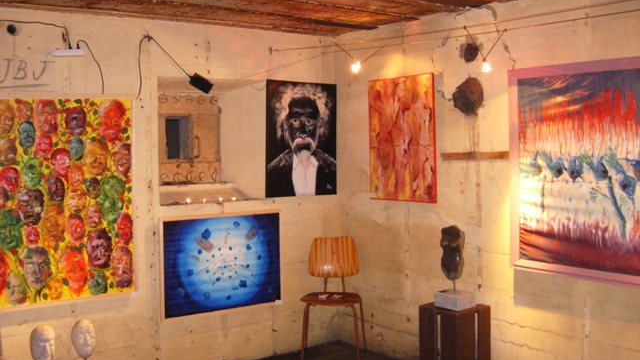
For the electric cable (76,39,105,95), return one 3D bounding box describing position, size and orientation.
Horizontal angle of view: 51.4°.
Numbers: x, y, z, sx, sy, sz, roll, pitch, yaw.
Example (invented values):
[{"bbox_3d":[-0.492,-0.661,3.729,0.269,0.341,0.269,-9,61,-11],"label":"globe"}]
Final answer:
[{"bbox_3d":[-1.293,-0.634,3.751,0.155,0.300,0.030,-3,3,-37],"label":"electric cable"}]

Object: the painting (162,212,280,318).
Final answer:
[{"bbox_3d":[-0.621,0.535,4.313,0.865,0.625,0.030,-3,3,-37],"label":"painting"}]

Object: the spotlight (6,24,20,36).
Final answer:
[{"bbox_3d":[-1.610,-0.784,3.491,0.060,0.058,0.050,-3,3,-37],"label":"spotlight"}]

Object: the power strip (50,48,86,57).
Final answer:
[{"bbox_3d":[-1.393,-0.702,3.673,0.180,0.042,0.040,-3,3,-37],"label":"power strip"}]

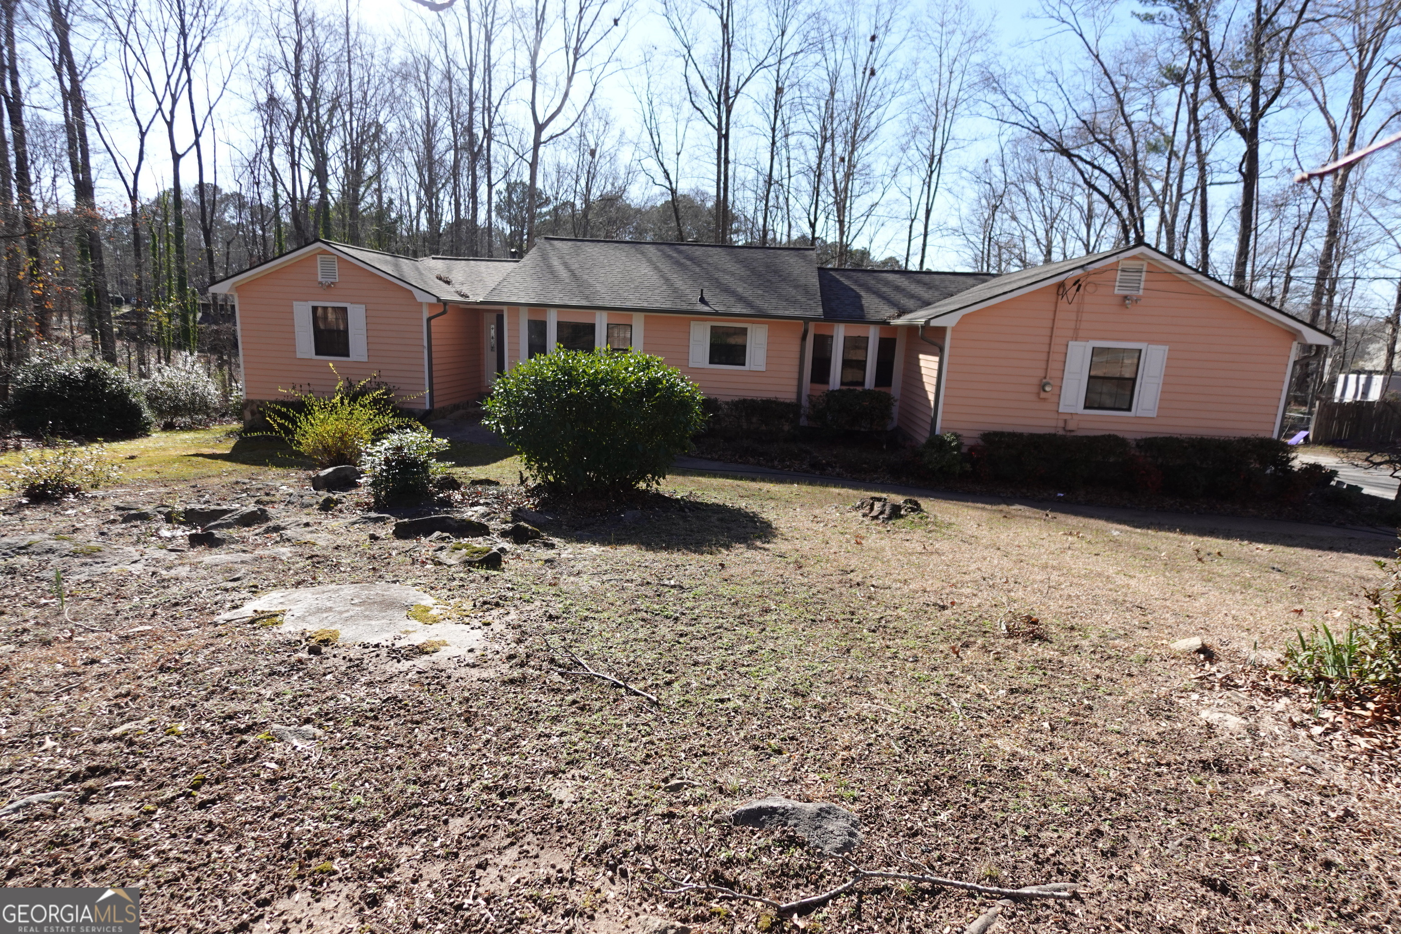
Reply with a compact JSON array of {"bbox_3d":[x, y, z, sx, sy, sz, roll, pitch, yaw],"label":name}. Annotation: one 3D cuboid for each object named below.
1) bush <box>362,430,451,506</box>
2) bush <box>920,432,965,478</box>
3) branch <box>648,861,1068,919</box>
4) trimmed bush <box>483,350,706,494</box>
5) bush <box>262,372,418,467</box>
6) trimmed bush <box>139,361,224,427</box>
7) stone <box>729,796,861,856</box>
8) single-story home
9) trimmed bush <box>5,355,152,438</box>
[{"bbox_3d":[-3.794,-0.024,9.071,1.070,0.926,1.017,-2,12,-23],"label":"bush"},{"bbox_3d":[4.978,-0.237,14.430,0.869,0.972,0.782,6,12,19],"label":"bush"},{"bbox_3d":[0.530,1.359,2.292,1.400,0.090,0.260,2,11,-1],"label":"branch"},{"bbox_3d":[-1.647,-0.754,11.132,3.451,2.185,3.106,1,11,-8],"label":"trimmed bush"},{"bbox_3d":[-6.256,-0.851,12.286,2.433,1.629,2.190,-3,13,-27],"label":"bush"},{"bbox_3d":[-13.426,-1.915,18.179,1.692,1.725,1.608,-6,14,-36],"label":"trimmed bush"},{"bbox_3d":[0.355,1.324,2.604,0.480,0.090,0.300,4,11,6],"label":"stone"},{"bbox_3d":[0.364,-4.032,21.198,25.500,5.740,12.600,4,11,6],"label":"single-story home"},{"bbox_3d":[-14.089,-1.693,15.943,2.499,1.680,2.249,-7,15,-41],"label":"trimmed bush"}]

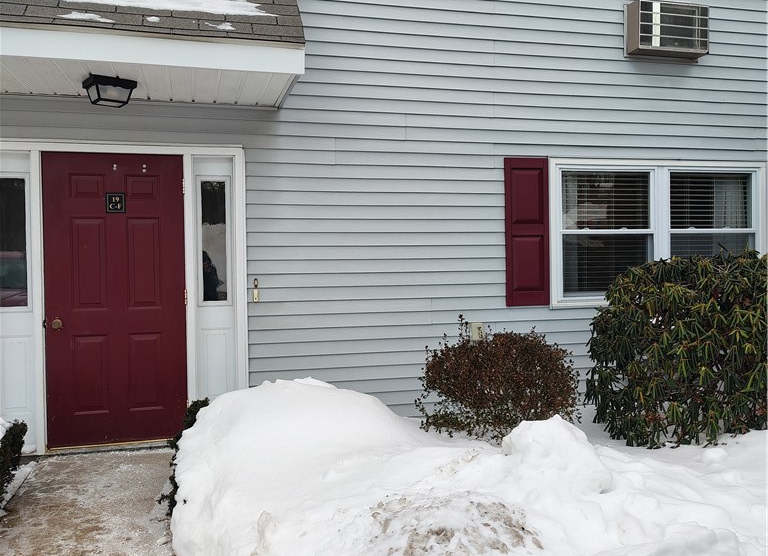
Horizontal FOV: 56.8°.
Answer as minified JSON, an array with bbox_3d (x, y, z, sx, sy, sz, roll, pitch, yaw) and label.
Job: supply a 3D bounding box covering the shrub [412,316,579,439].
[{"bbox_3d":[0.819,0.703,4.997,1.140,0.843,0.950,-1,1,-14],"label":"shrub"}]

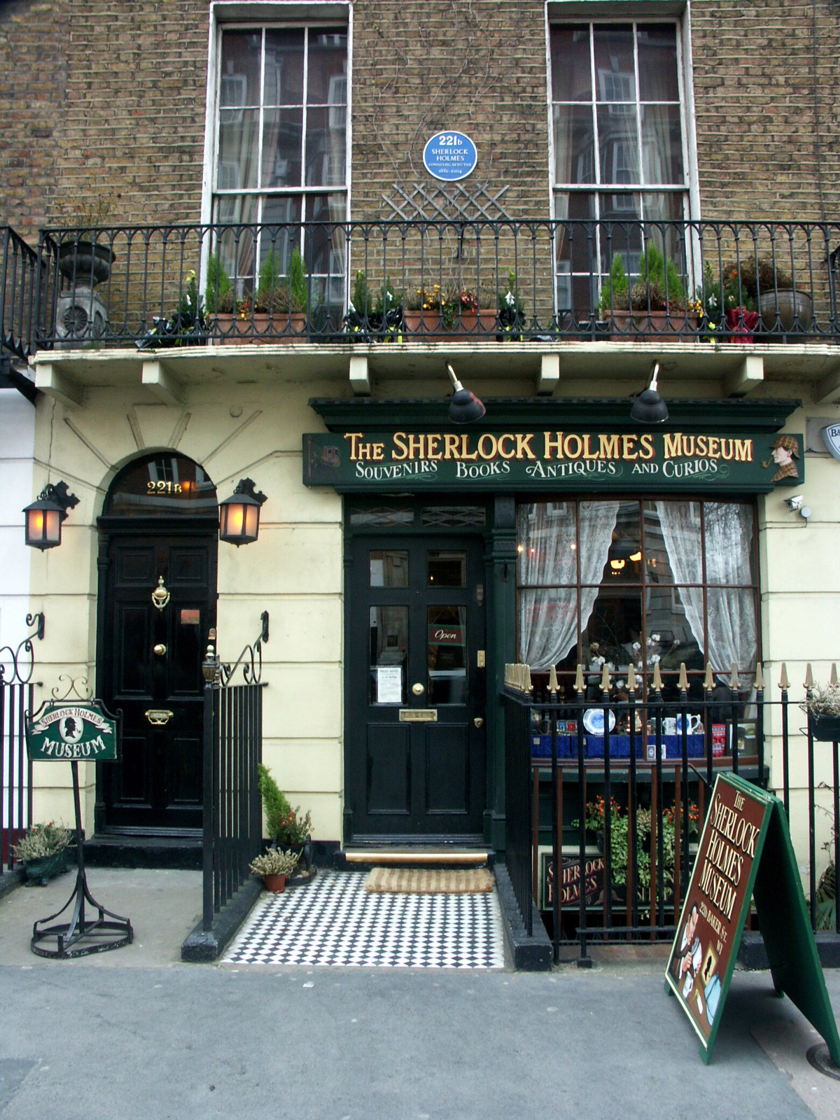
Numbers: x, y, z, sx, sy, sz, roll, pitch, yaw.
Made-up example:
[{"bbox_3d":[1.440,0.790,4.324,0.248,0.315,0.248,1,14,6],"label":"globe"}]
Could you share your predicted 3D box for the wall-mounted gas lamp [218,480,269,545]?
[{"bbox_3d":[-1.256,-0.350,6.394,0.295,0.548,0.455,0,-7,2],"label":"wall-mounted gas lamp"}]

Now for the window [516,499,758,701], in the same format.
[{"bbox_3d":[1.420,0.339,5.942,1.560,1.520,0.200,0,-7,2],"label":"window"}]

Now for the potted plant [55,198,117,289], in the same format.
[{"bbox_3d":[-2.417,-2.298,6.549,0.420,0.671,0.420,0,-7,2],"label":"potted plant"}]

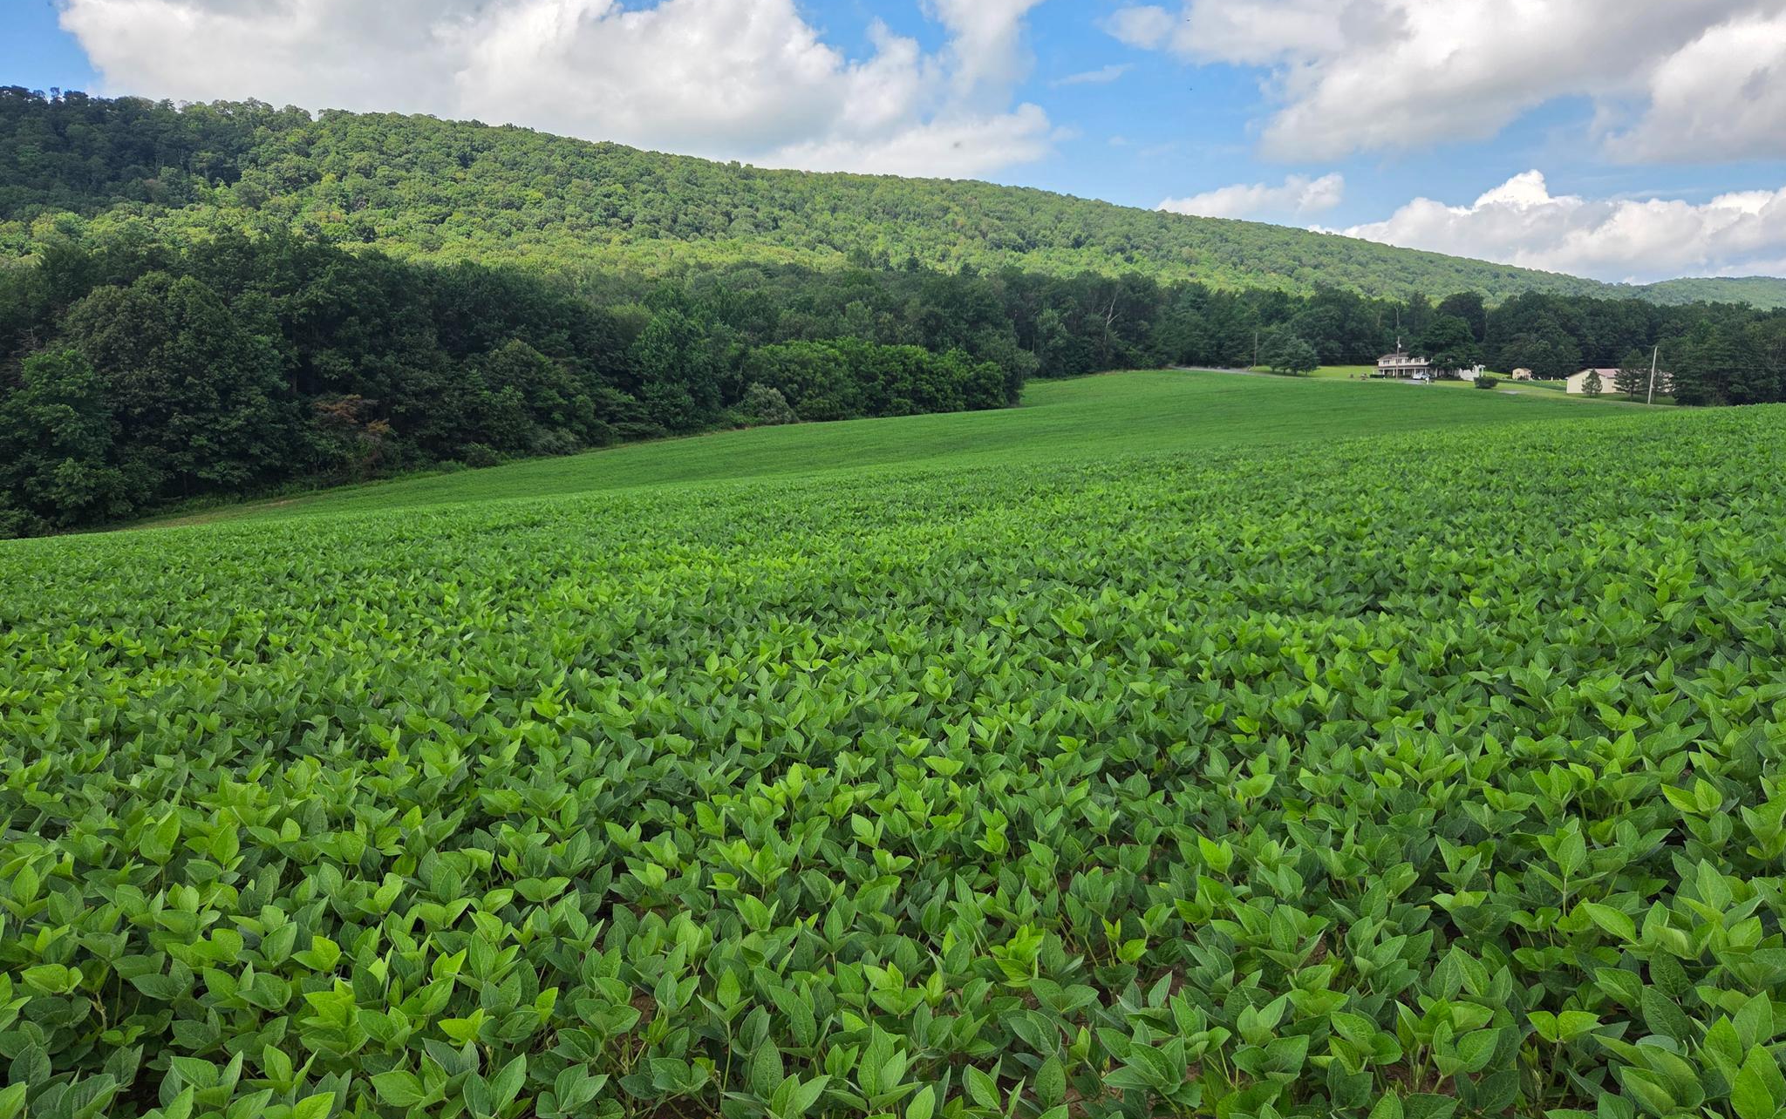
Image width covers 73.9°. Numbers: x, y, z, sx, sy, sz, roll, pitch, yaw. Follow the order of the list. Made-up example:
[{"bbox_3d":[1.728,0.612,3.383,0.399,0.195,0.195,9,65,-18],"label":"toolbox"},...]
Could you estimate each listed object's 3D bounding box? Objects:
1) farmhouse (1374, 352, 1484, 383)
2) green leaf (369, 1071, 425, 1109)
[{"bbox_3d":[131.446,-47.055,290.000,22.500,7.400,10.000,6,11,36],"label":"farmhouse"},{"bbox_3d":[-0.752,0.804,1.800,0.089,0.025,0.058,18,35,4],"label":"green leaf"}]

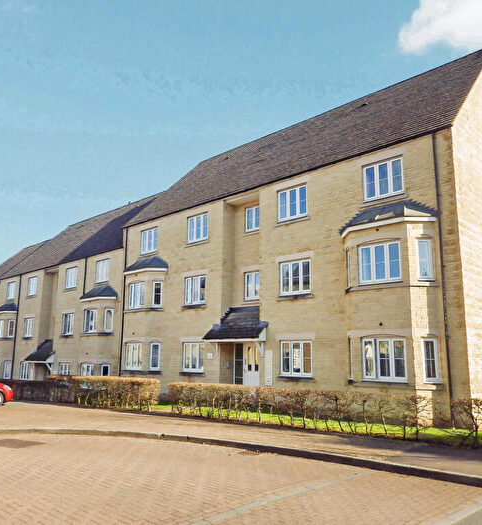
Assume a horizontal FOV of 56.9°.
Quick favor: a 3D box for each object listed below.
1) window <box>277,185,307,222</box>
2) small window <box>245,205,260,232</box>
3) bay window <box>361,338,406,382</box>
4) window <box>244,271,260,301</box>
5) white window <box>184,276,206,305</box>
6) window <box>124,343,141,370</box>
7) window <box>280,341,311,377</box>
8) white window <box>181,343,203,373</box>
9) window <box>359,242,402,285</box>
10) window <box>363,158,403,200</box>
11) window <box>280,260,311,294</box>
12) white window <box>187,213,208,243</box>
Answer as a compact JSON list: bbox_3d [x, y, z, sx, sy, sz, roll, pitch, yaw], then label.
[{"bbox_3d":[1.838,-2.015,15.217,1.224,1.090,0.120,-10,-15,42],"label":"window"},{"bbox_3d":[0.502,-1.721,17.567,0.760,1.003,0.120,-10,-15,41],"label":"small window"},{"bbox_3d":[3.800,2.576,11.751,1.230,1.140,0.120,-10,-15,42],"label":"bay window"},{"bbox_3d":[0.506,0.865,16.850,0.980,1.060,0.120,-10,-15,42],"label":"window"},{"bbox_3d":[-1.839,1.116,18.080,1.208,1.092,0.120,-10,-15,41],"label":"white window"},{"bbox_3d":[-4.635,4.095,19.256,1.138,1.139,0.120,-10,-15,41],"label":"window"},{"bbox_3d":[1.792,3.100,14.240,1.224,1.120,0.120,-10,-15,42],"label":"window"},{"bbox_3d":[-1.860,3.753,17.536,1.183,1.122,0.120,-10,-15,41],"label":"white window"},{"bbox_3d":[3.878,0.034,12.424,1.225,1.119,0.120,-10,-15,41],"label":"window"},{"bbox_3d":[4.262,-2.467,13.327,1.239,1.086,0.120,-10,-15,41],"label":"window"},{"bbox_3d":[1.820,0.536,14.894,1.207,1.128,0.120,-10,-15,41],"label":"window"},{"bbox_3d":[-1.789,-1.400,18.572,1.197,1.142,0.120,-10,-15,41],"label":"white window"}]

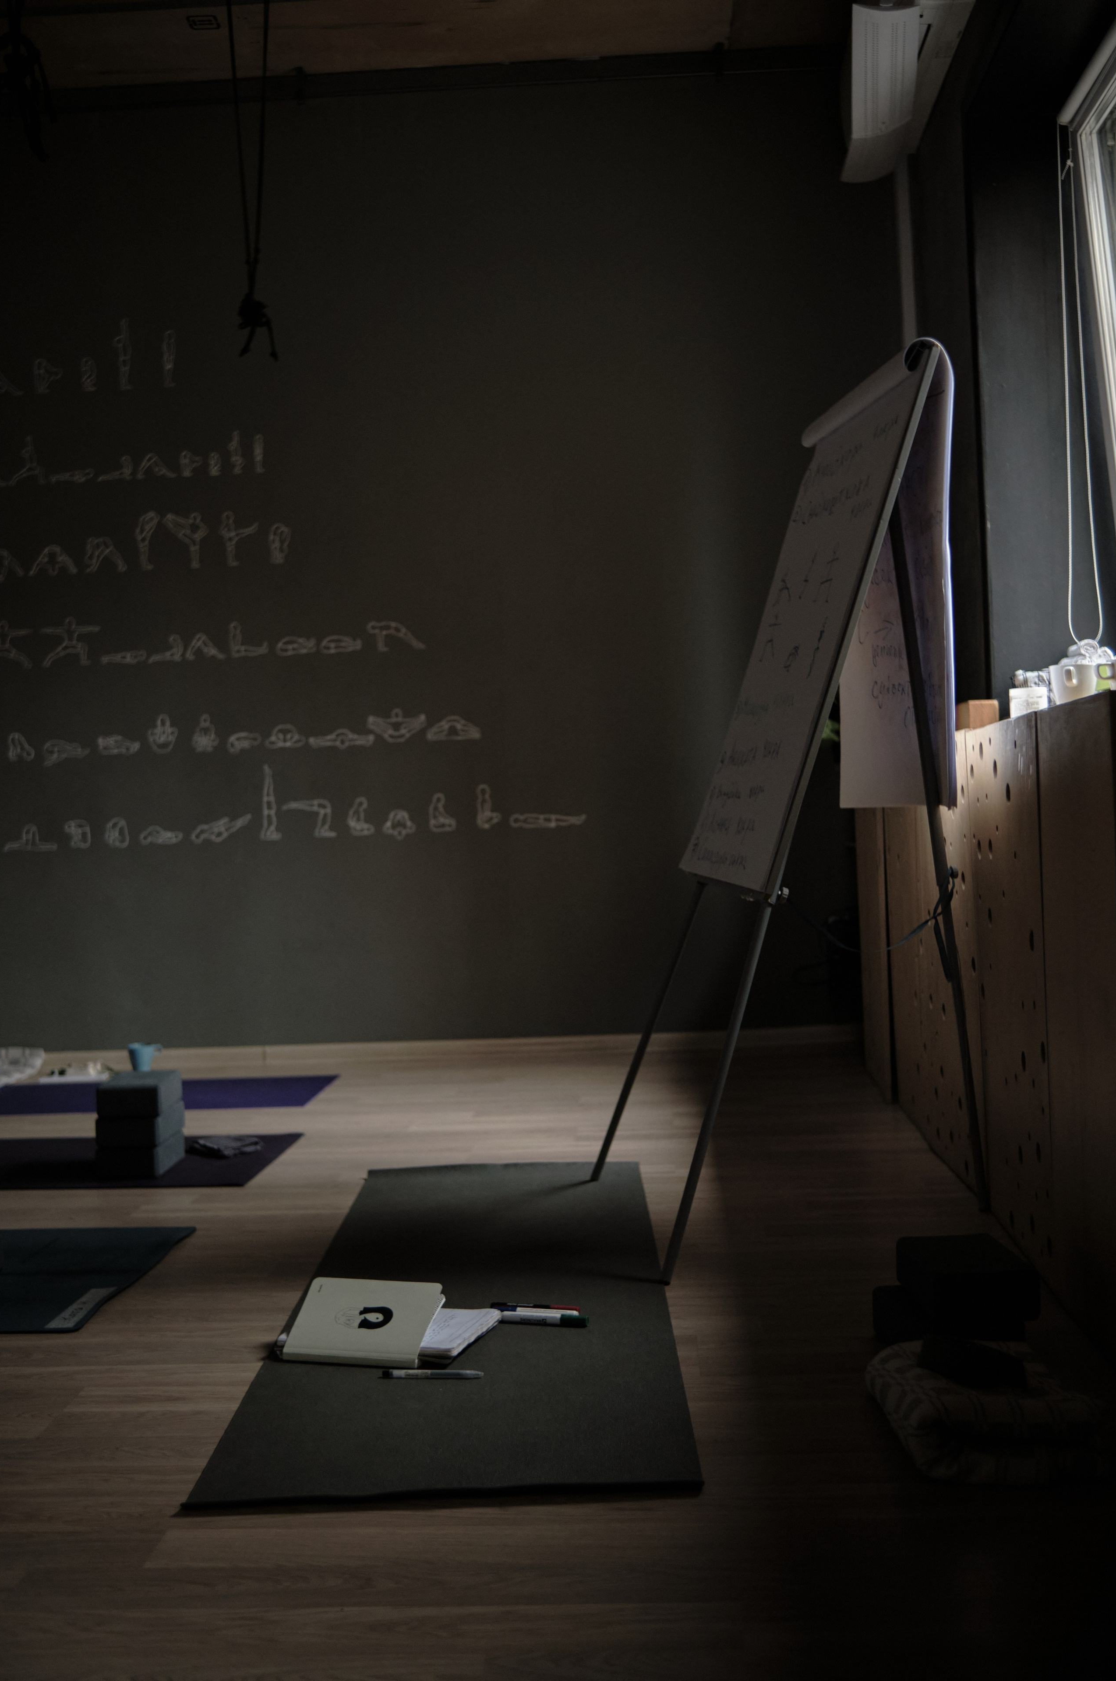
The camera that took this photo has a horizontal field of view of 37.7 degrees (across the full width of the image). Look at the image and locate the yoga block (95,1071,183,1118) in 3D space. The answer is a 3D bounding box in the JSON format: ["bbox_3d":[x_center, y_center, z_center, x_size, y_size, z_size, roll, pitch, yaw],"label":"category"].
[{"bbox_3d":[-0.992,0.603,3.889,0.148,0.071,0.226,-2,1,0],"label":"yoga block"}]

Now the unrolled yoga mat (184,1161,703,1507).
[{"bbox_3d":[-0.131,0.766,2.859,0.623,0.014,1.825,-2,1,1],"label":"unrolled yoga mat"}]

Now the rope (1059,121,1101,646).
[{"bbox_3d":[1.423,-1.239,4.462,0.094,1.411,0.030,-2,1,3],"label":"rope"}]

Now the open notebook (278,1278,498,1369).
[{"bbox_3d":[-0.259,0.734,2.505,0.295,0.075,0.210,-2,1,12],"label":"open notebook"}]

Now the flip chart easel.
[{"bbox_3d":[0.456,-0.072,3.235,0.735,1.635,0.860,-2,1,-7],"label":"flip chart easel"}]

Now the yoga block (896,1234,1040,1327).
[{"bbox_3d":[0.603,0.646,2.420,0.148,0.072,0.218,-2,1,-3],"label":"yoga block"}]

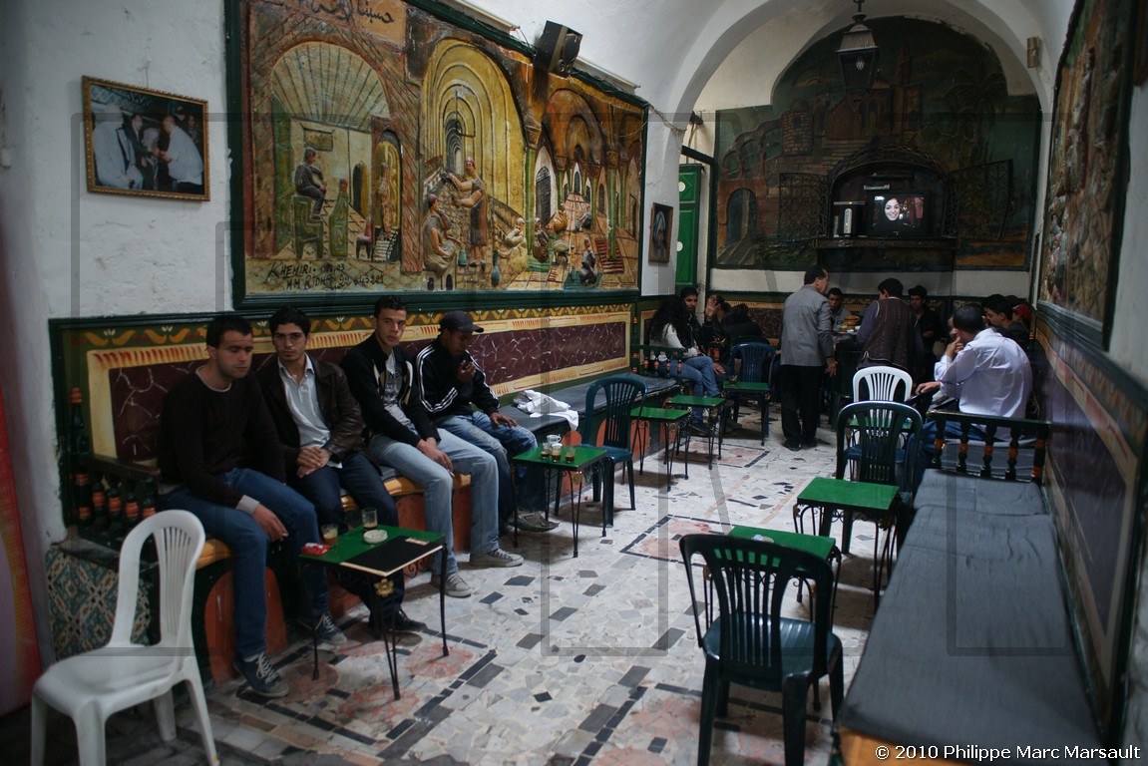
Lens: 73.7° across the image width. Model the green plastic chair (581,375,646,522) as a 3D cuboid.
[{"bbox_3d":[0.176,0.427,5.060,0.450,0.888,0.510,5,9,32],"label":"green plastic chair"}]

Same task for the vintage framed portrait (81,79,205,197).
[{"bbox_3d":[-1.844,-1.050,3.355,0.030,0.456,0.552,5,9,31],"label":"vintage framed portrait"}]

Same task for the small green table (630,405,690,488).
[{"bbox_3d":[0.631,0.499,5.856,0.419,0.526,0.402,4,9,26],"label":"small green table"}]

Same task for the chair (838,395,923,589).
[{"bbox_3d":[1.581,0.569,4.059,0.450,0.888,0.510,4,9,25],"label":"chair"}]

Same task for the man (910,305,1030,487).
[{"bbox_3d":[2.570,0.186,5.024,0.520,1.380,0.700,-8,11,-44],"label":"man"}]

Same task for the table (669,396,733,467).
[{"bbox_3d":[1.023,0.411,6.482,0.419,0.526,0.402,3,9,22],"label":"table"}]

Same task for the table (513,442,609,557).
[{"bbox_3d":[-0.083,0.686,4.519,0.419,0.526,0.402,4,9,25],"label":"table"}]

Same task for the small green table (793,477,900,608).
[{"bbox_3d":[1.338,0.795,3.752,0.419,0.526,0.402,4,9,28],"label":"small green table"}]

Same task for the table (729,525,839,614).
[{"bbox_3d":[0.778,0.899,3.003,0.419,0.526,0.402,4,9,25],"label":"table"}]

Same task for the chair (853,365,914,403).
[{"bbox_3d":[2.310,0.334,5.843,0.450,0.860,0.510,4,9,24],"label":"chair"}]

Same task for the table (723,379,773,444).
[{"bbox_3d":[1.642,0.292,7.338,0.419,0.526,0.402,2,8,14],"label":"table"}]

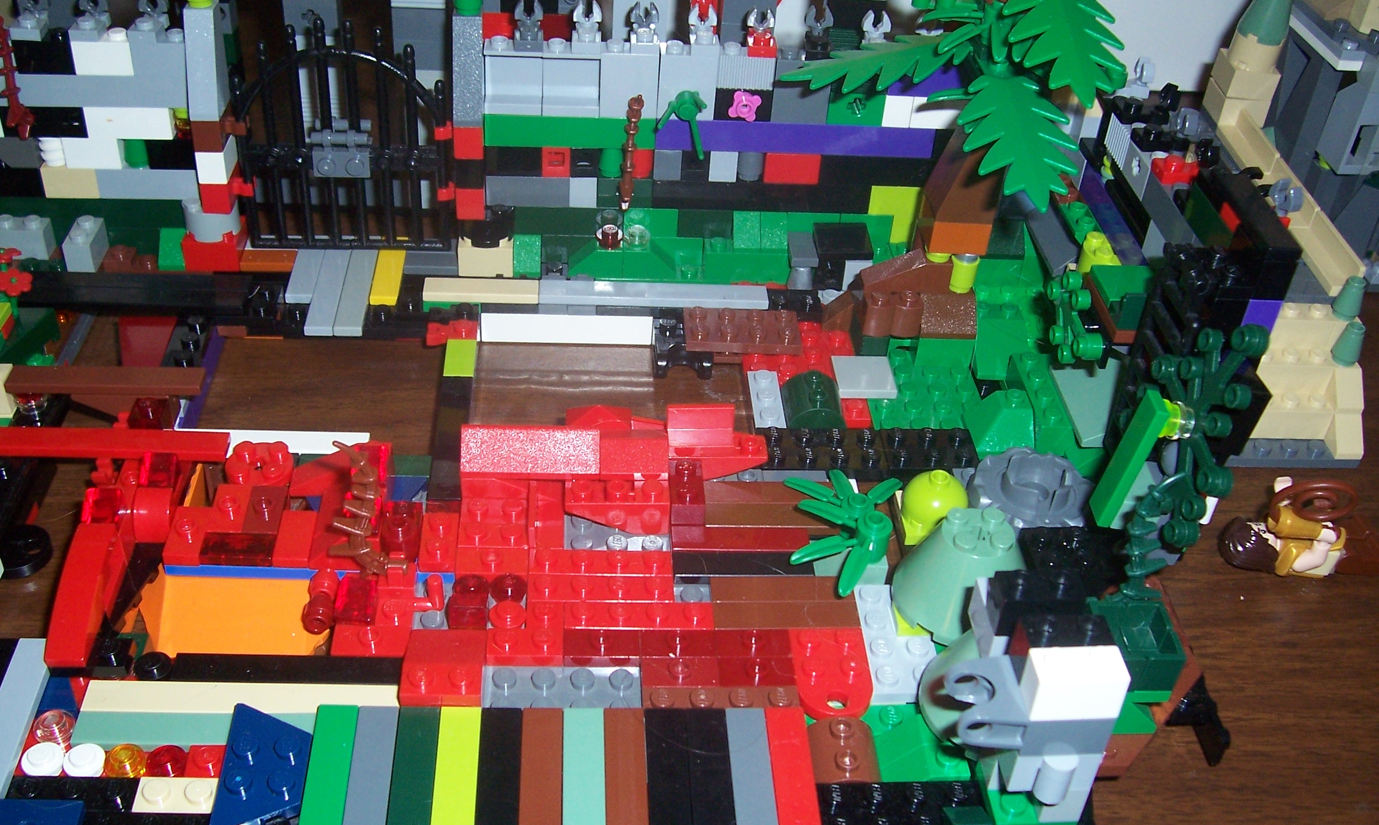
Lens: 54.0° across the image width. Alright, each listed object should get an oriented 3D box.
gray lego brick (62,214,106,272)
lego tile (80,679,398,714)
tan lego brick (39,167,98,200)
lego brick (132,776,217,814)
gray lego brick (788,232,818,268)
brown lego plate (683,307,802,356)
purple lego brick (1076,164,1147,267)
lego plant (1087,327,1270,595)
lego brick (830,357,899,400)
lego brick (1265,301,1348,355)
[{"bbox_3d":[-0.175,-0.049,0.391,0.008,0.011,0.016,1,37,-5],"label":"gray lego brick"},{"bbox_3d":[-0.088,0.058,0.270,0.064,0.003,0.008,1,36,-5],"label":"lego tile"},{"bbox_3d":[-0.180,-0.069,0.396,0.016,0.010,0.008,1,37,-5],"label":"tan lego brick"},{"bbox_3d":[-0.094,0.071,0.250,0.016,0.005,0.008,1,36,-5],"label":"lego brick"},{"bbox_3d":[0.033,-0.047,0.390,0.008,0.003,0.016,1,37,-5],"label":"gray lego brick"},{"bbox_3d":[0.015,-0.024,0.392,0.032,0.005,0.016,1,36,-5],"label":"brown lego plate"},{"bbox_3d":[0.118,-0.049,0.364,0.008,0.010,0.064,2,37,-4],"label":"purple lego brick"},{"bbox_3d":[0.103,0.008,0.285,0.024,0.054,0.032,1,37,-5],"label":"lego plant"},{"bbox_3d":[0.048,-0.010,0.376,0.016,0.003,0.016,1,36,-5],"label":"lego brick"},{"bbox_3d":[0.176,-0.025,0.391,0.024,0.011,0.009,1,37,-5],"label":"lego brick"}]

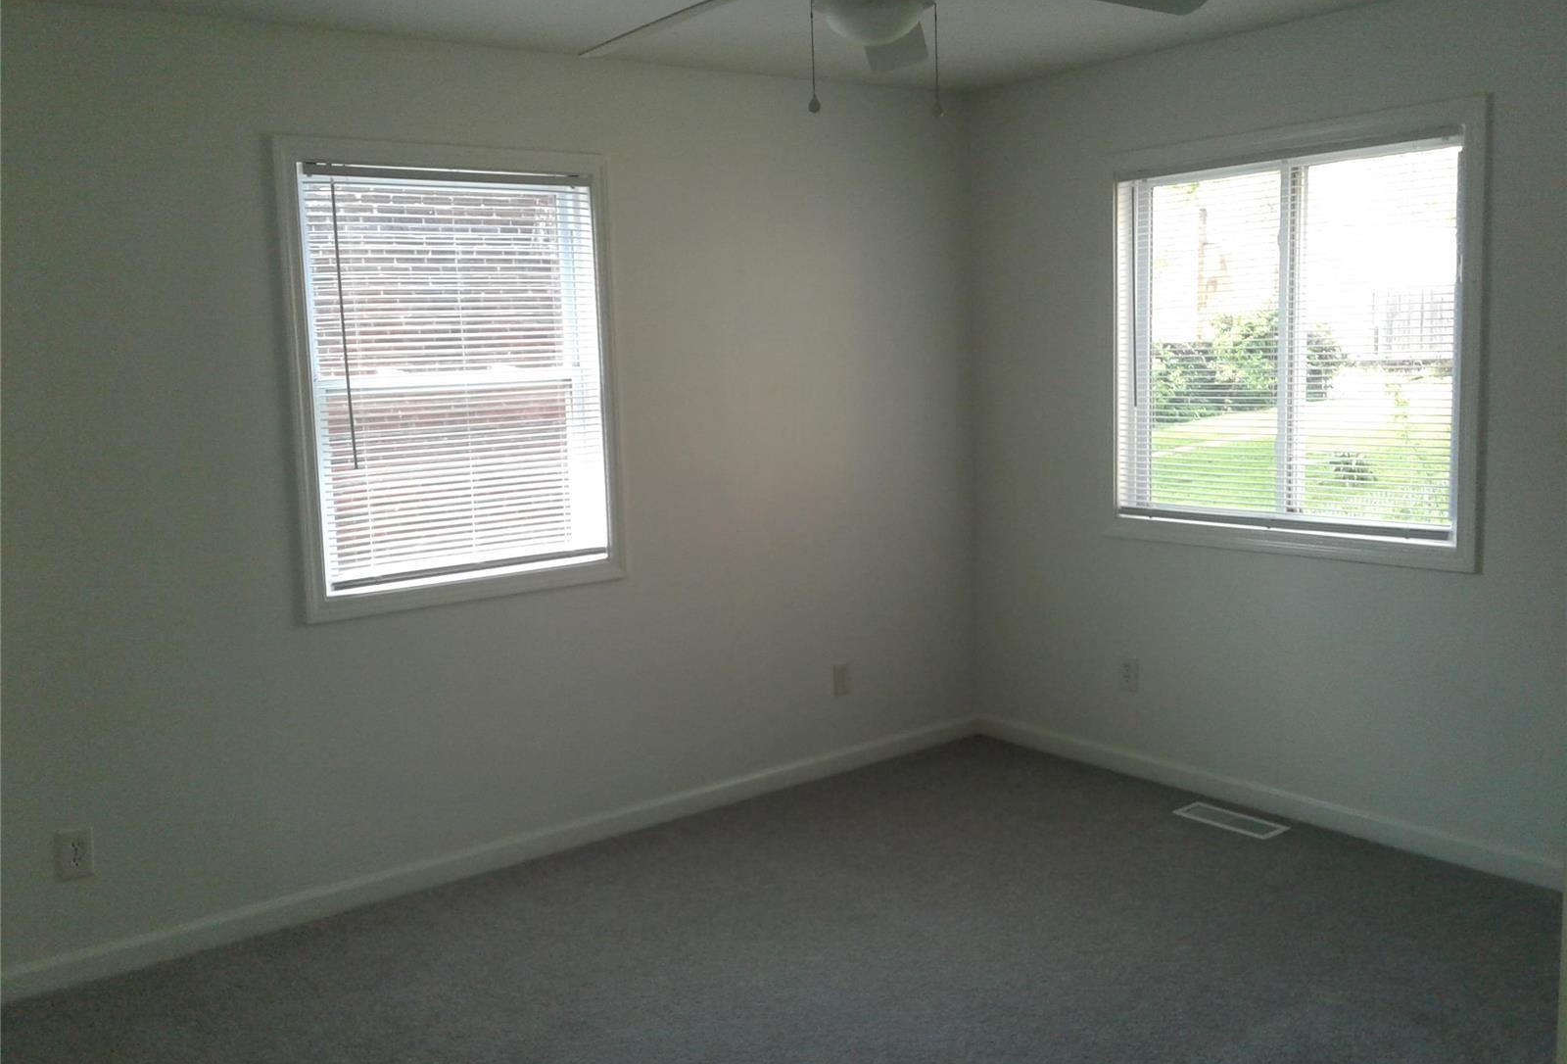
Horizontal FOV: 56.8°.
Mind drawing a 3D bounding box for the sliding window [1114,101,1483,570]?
[{"bbox_3d":[1.523,-0.579,4.480,0.100,1.295,1.305,-8,9,-37],"label":"sliding window"}]

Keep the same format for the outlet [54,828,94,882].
[{"bbox_3d":[-1.794,0.817,3.671,0.076,0.117,0.010,-8,9,-37],"label":"outlet"}]

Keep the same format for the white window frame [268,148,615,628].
[{"bbox_3d":[-0.946,-0.456,4.245,1.017,1.308,0.100,-8,9,-37],"label":"white window frame"}]

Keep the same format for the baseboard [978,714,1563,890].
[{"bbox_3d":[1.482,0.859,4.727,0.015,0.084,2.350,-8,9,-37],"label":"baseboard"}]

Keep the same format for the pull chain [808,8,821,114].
[{"bbox_3d":[0.057,-0.882,2.708,0.022,0.195,0.022,-2,7,2],"label":"pull chain"}]

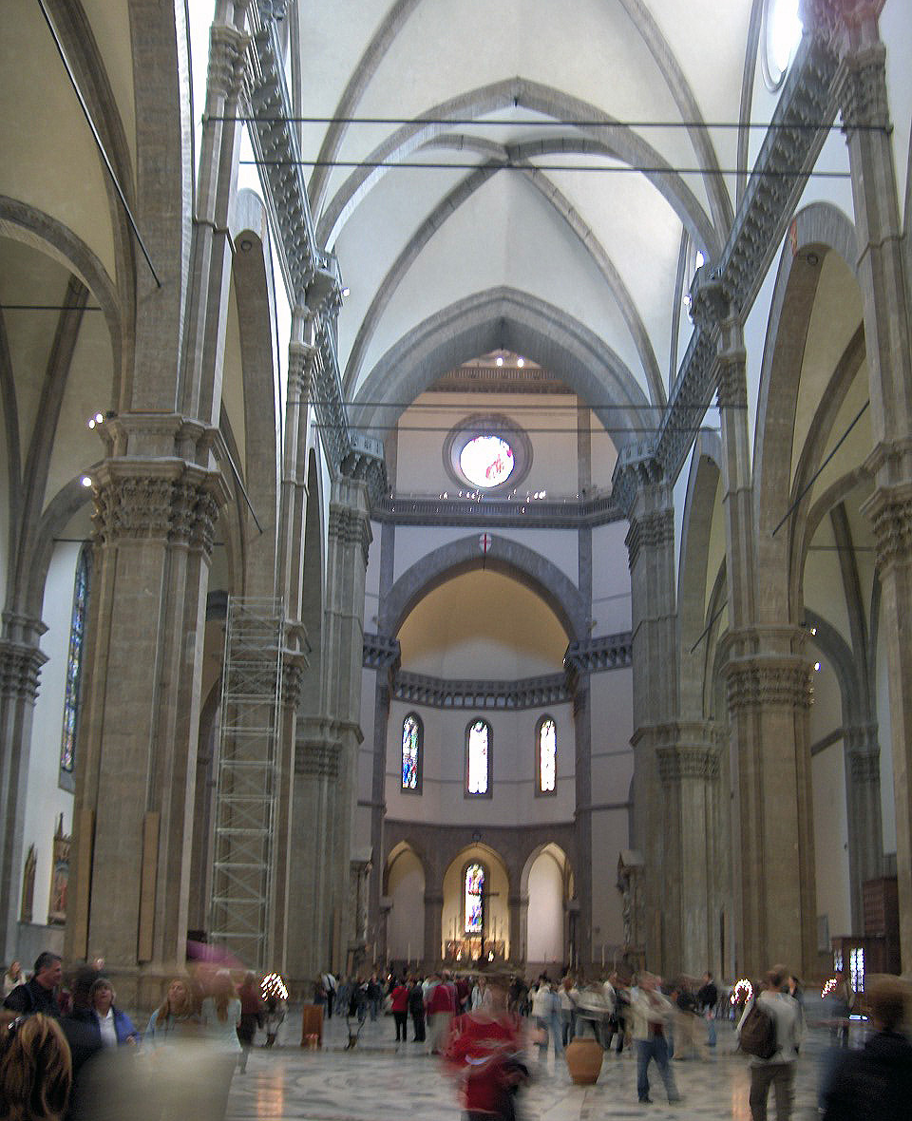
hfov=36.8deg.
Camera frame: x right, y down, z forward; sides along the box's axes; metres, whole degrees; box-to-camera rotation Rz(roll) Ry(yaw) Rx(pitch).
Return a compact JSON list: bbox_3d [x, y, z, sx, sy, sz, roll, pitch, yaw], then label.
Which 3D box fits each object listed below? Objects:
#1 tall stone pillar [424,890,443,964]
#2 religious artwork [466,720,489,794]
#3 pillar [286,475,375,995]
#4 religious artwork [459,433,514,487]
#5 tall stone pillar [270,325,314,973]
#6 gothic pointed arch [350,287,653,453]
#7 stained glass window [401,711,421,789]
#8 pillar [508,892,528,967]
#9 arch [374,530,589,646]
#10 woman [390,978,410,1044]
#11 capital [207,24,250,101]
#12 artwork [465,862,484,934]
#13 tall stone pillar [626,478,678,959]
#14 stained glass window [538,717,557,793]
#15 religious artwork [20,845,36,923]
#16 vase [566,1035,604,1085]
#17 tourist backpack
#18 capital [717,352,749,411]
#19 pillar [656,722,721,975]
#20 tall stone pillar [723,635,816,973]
[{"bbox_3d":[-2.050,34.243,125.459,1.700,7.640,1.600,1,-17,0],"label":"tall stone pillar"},{"bbox_3d":[2.063,18.902,132.209,2.150,7.340,0.300,1,-17,0],"label":"religious artwork"},{"bbox_3d":[-7.272,9.367,75.546,3.600,28.900,5.400,1,-17,0],"label":"pillar"},{"bbox_3d":[2.754,-9.084,126.070,5.000,5.180,0.300,1,-17,0],"label":"religious artwork"},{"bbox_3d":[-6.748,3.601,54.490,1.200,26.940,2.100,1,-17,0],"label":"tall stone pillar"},{"bbox_3d":[2.652,-10.454,80.811,17.300,10.400,4.200,1,-17,0],"label":"gothic pointed arch"},{"bbox_3d":[-4.275,18.110,129.826,2.200,7.400,0.300,16,-23,-41],"label":"stained glass window"},{"bbox_3d":[5.884,35.397,129.805,2.000,7.500,1.800,1,-17,0],"label":"pillar"},{"bbox_3d":[2.575,3.002,124.486,18.000,10.300,4.200,1,-17,0],"label":"arch"},{"bbox_3d":[-1.419,11.477,34.972,0.520,1.610,0.380,3,-17,-5],"label":"woman"},{"bbox_3d":[-6.434,-13.581,39.220,1.100,2.390,2.200,1,-17,0],"label":"capital"},{"bbox_3d":[1.913,34.655,141.009,2.200,7.250,0.300,1,-17,0],"label":"artwork"},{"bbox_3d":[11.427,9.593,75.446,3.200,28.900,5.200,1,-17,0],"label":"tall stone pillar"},{"bbox_3d":[8.875,18.724,132.559,0.400,7.400,2.200,17,-23,-42],"label":"stained glass window"},{"bbox_3d":[-17.251,13.088,55.520,0.250,3.150,1.250,1,-17,0],"label":"religious artwork"},{"bbox_3d":[2.038,8.004,21.885,0.610,0.652,0.610,1,-17,0],"label":"vase"},{"bbox_3d":[2.735,4.230,12.401,0.330,0.540,0.240,-9,-19,29],"label":"tourist backpack"},{"bbox_3d":[11.425,-7.159,57.785,1.100,2.560,2.200,1,-17,0],"label":"capital"},{"bbox_3d":[11.968,15.903,71.690,3.000,14.350,3.000,1,-17,0],"label":"pillar"},{"bbox_3d":[11.949,10.181,52.526,3.100,14.170,3.000,1,-17,0],"label":"tall stone pillar"}]

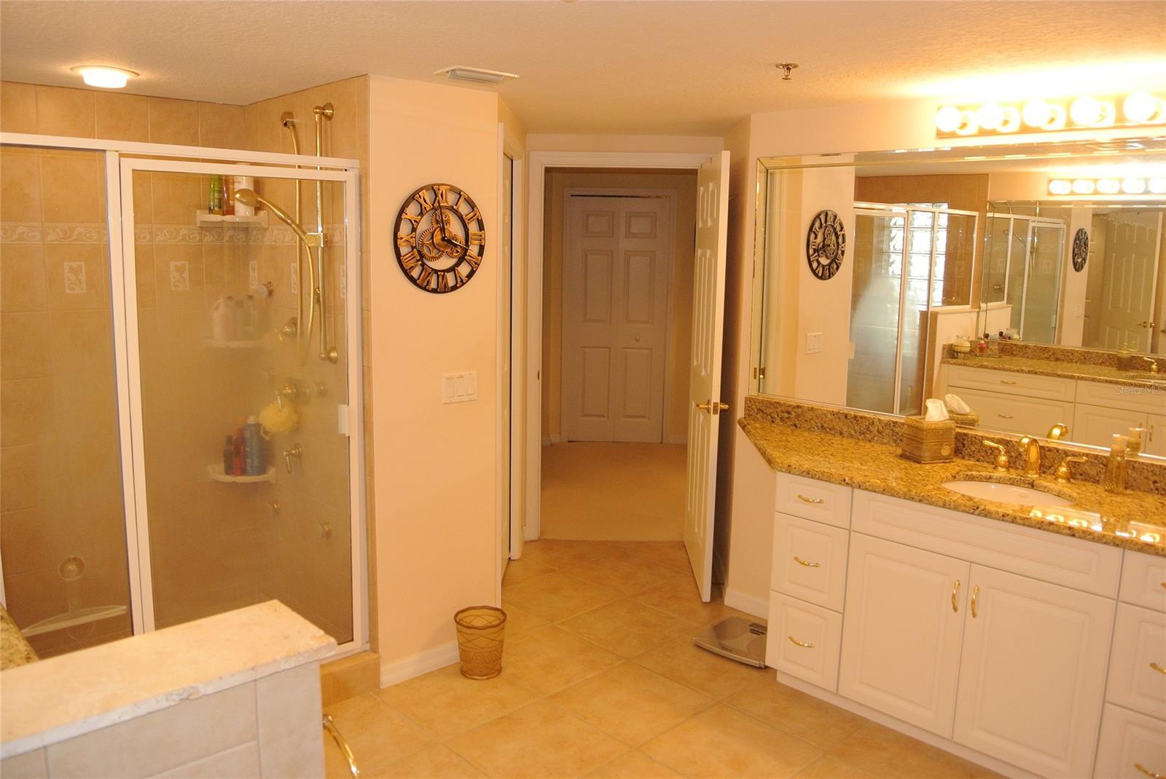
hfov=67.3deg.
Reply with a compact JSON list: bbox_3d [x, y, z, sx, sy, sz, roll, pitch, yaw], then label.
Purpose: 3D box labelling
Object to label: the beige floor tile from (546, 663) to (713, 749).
[{"bbox_3d":[0.181,1.147,3.219,0.453,0.012,0.453,-8,12,-43],"label":"beige floor tile"}]

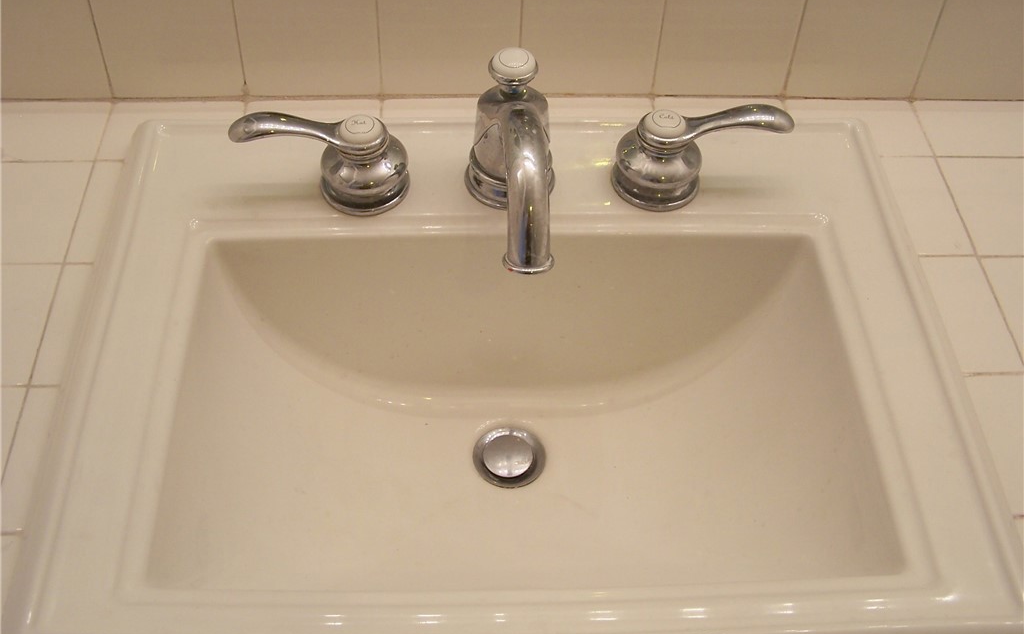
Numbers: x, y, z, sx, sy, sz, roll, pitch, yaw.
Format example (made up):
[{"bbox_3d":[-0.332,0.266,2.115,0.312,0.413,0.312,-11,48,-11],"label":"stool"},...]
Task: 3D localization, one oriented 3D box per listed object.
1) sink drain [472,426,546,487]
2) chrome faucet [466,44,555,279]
[{"bbox_3d":[-0.002,0.103,0.828,0.053,0.018,0.053,-1,49,-2],"label":"sink drain"},{"bbox_3d":[0.005,-0.095,0.734,0.063,0.112,0.170,-3,50,-4],"label":"chrome faucet"}]

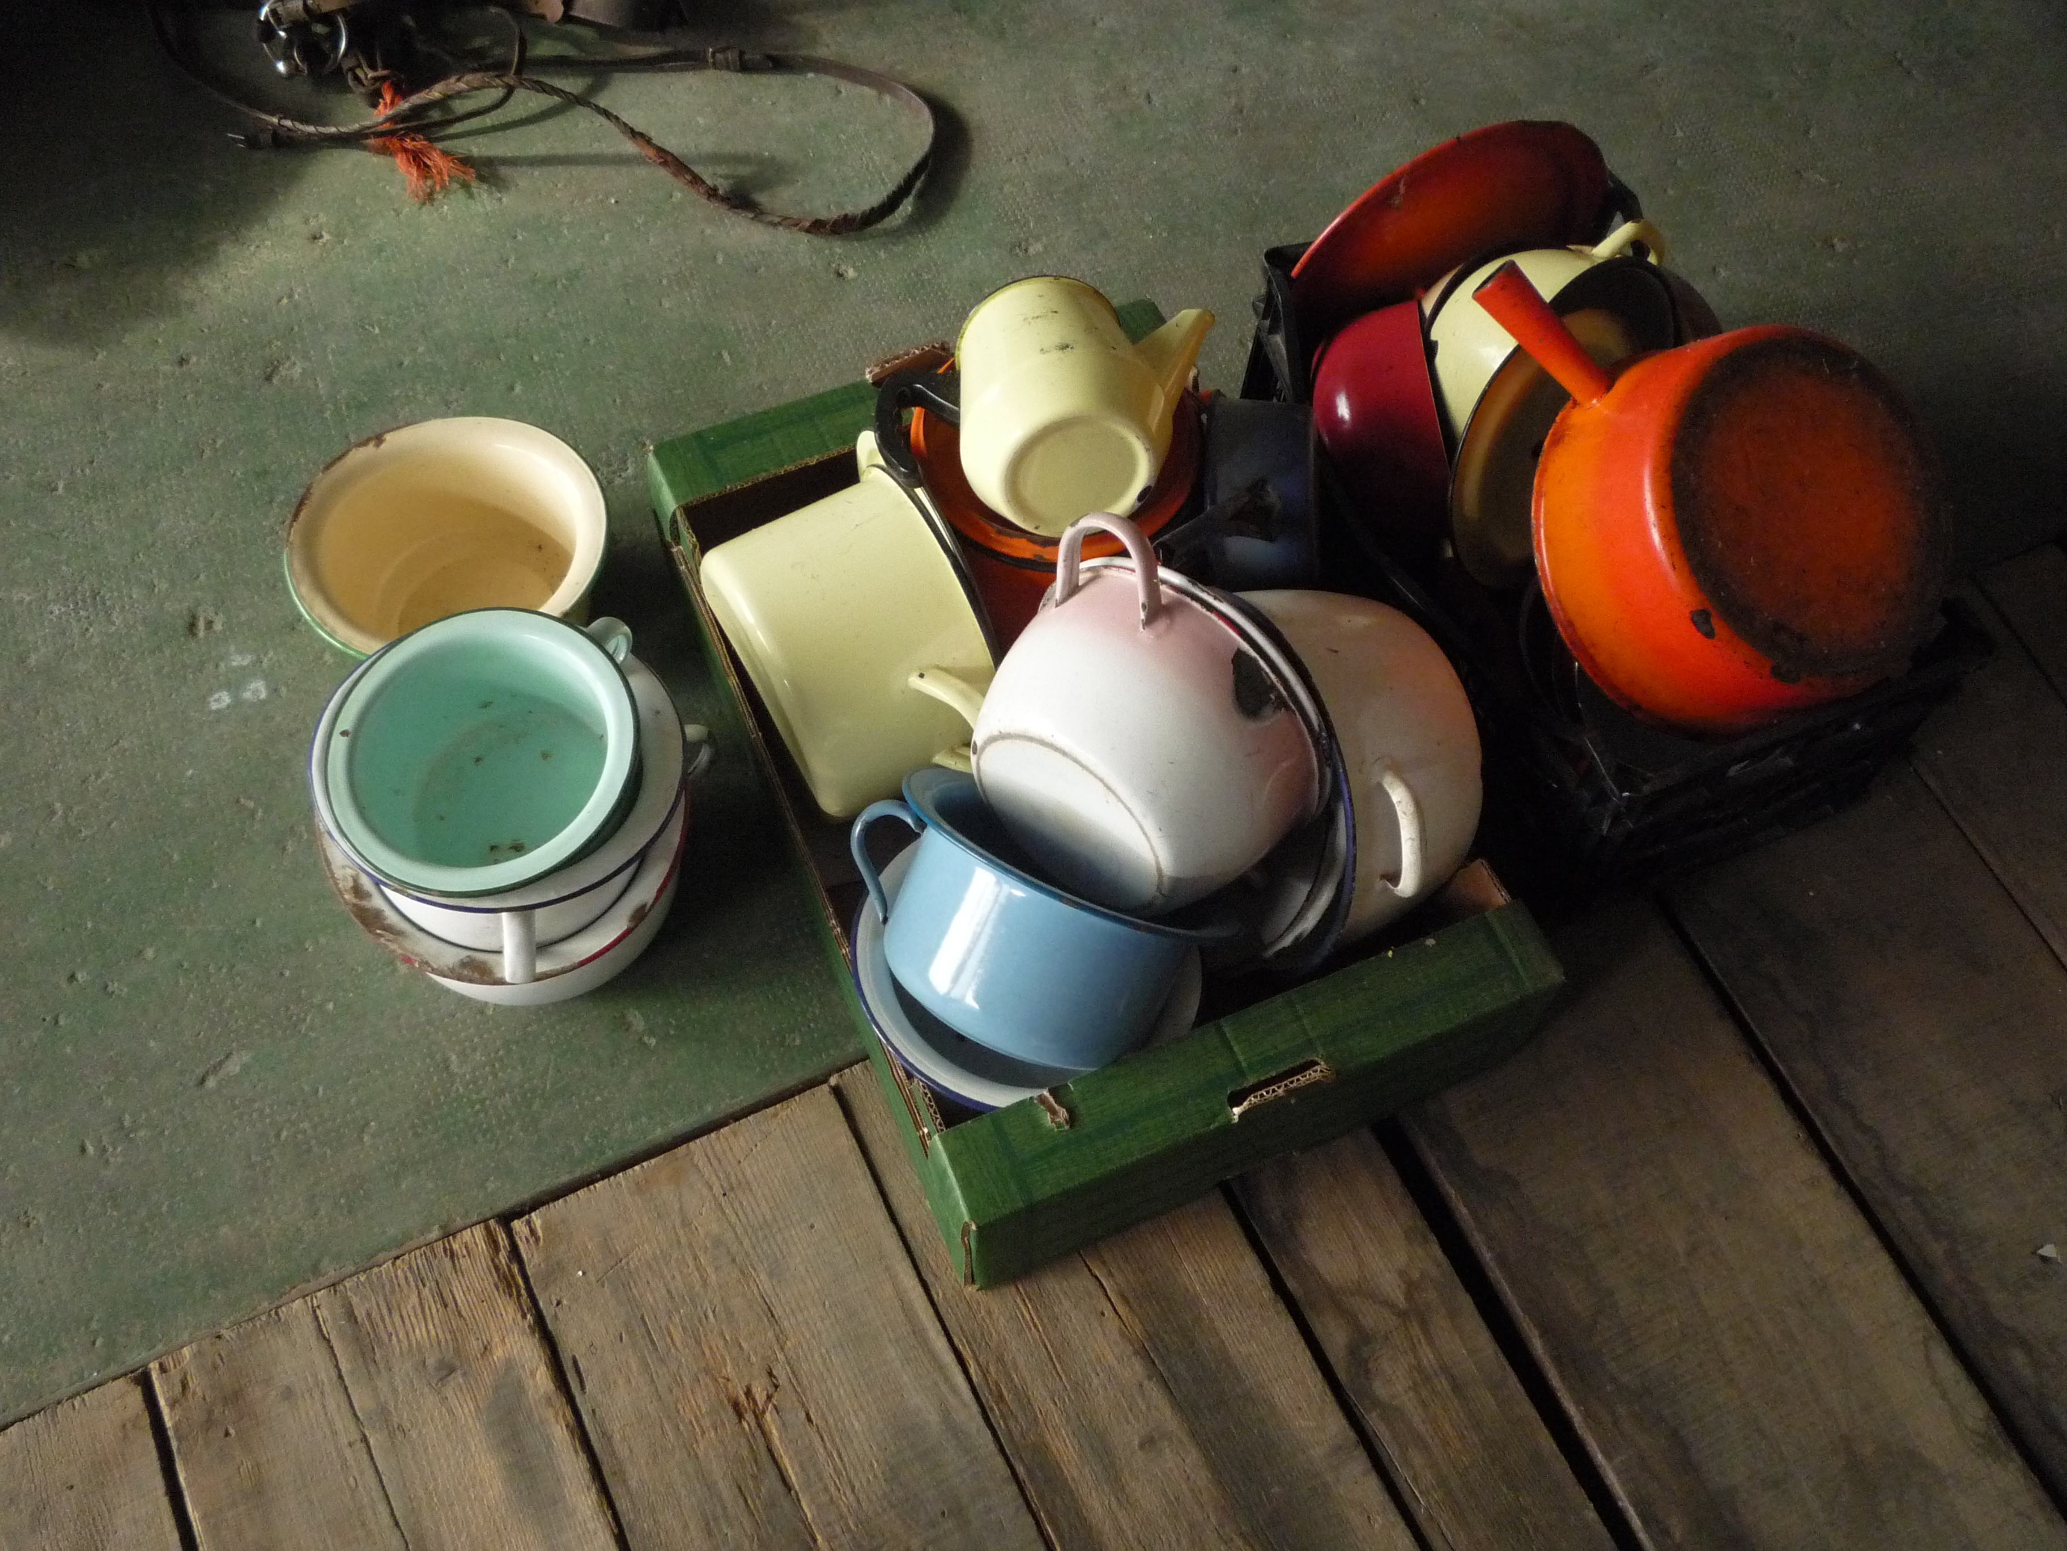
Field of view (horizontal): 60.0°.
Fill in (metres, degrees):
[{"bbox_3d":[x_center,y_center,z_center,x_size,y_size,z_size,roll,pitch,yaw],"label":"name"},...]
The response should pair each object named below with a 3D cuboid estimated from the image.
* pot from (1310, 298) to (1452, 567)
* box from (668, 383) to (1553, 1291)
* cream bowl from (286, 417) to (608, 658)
[{"bbox_3d":[0.256,-0.245,1.319,0.093,0.193,0.193,-10,59,16],"label":"pot"},{"bbox_3d":[0.025,-0.018,1.264,0.392,0.149,0.609,-20,63,-12],"label":"box"},{"bbox_3d":[-0.422,-0.144,1.342,0.226,0.117,0.226,1,61,-1],"label":"cream bowl"}]

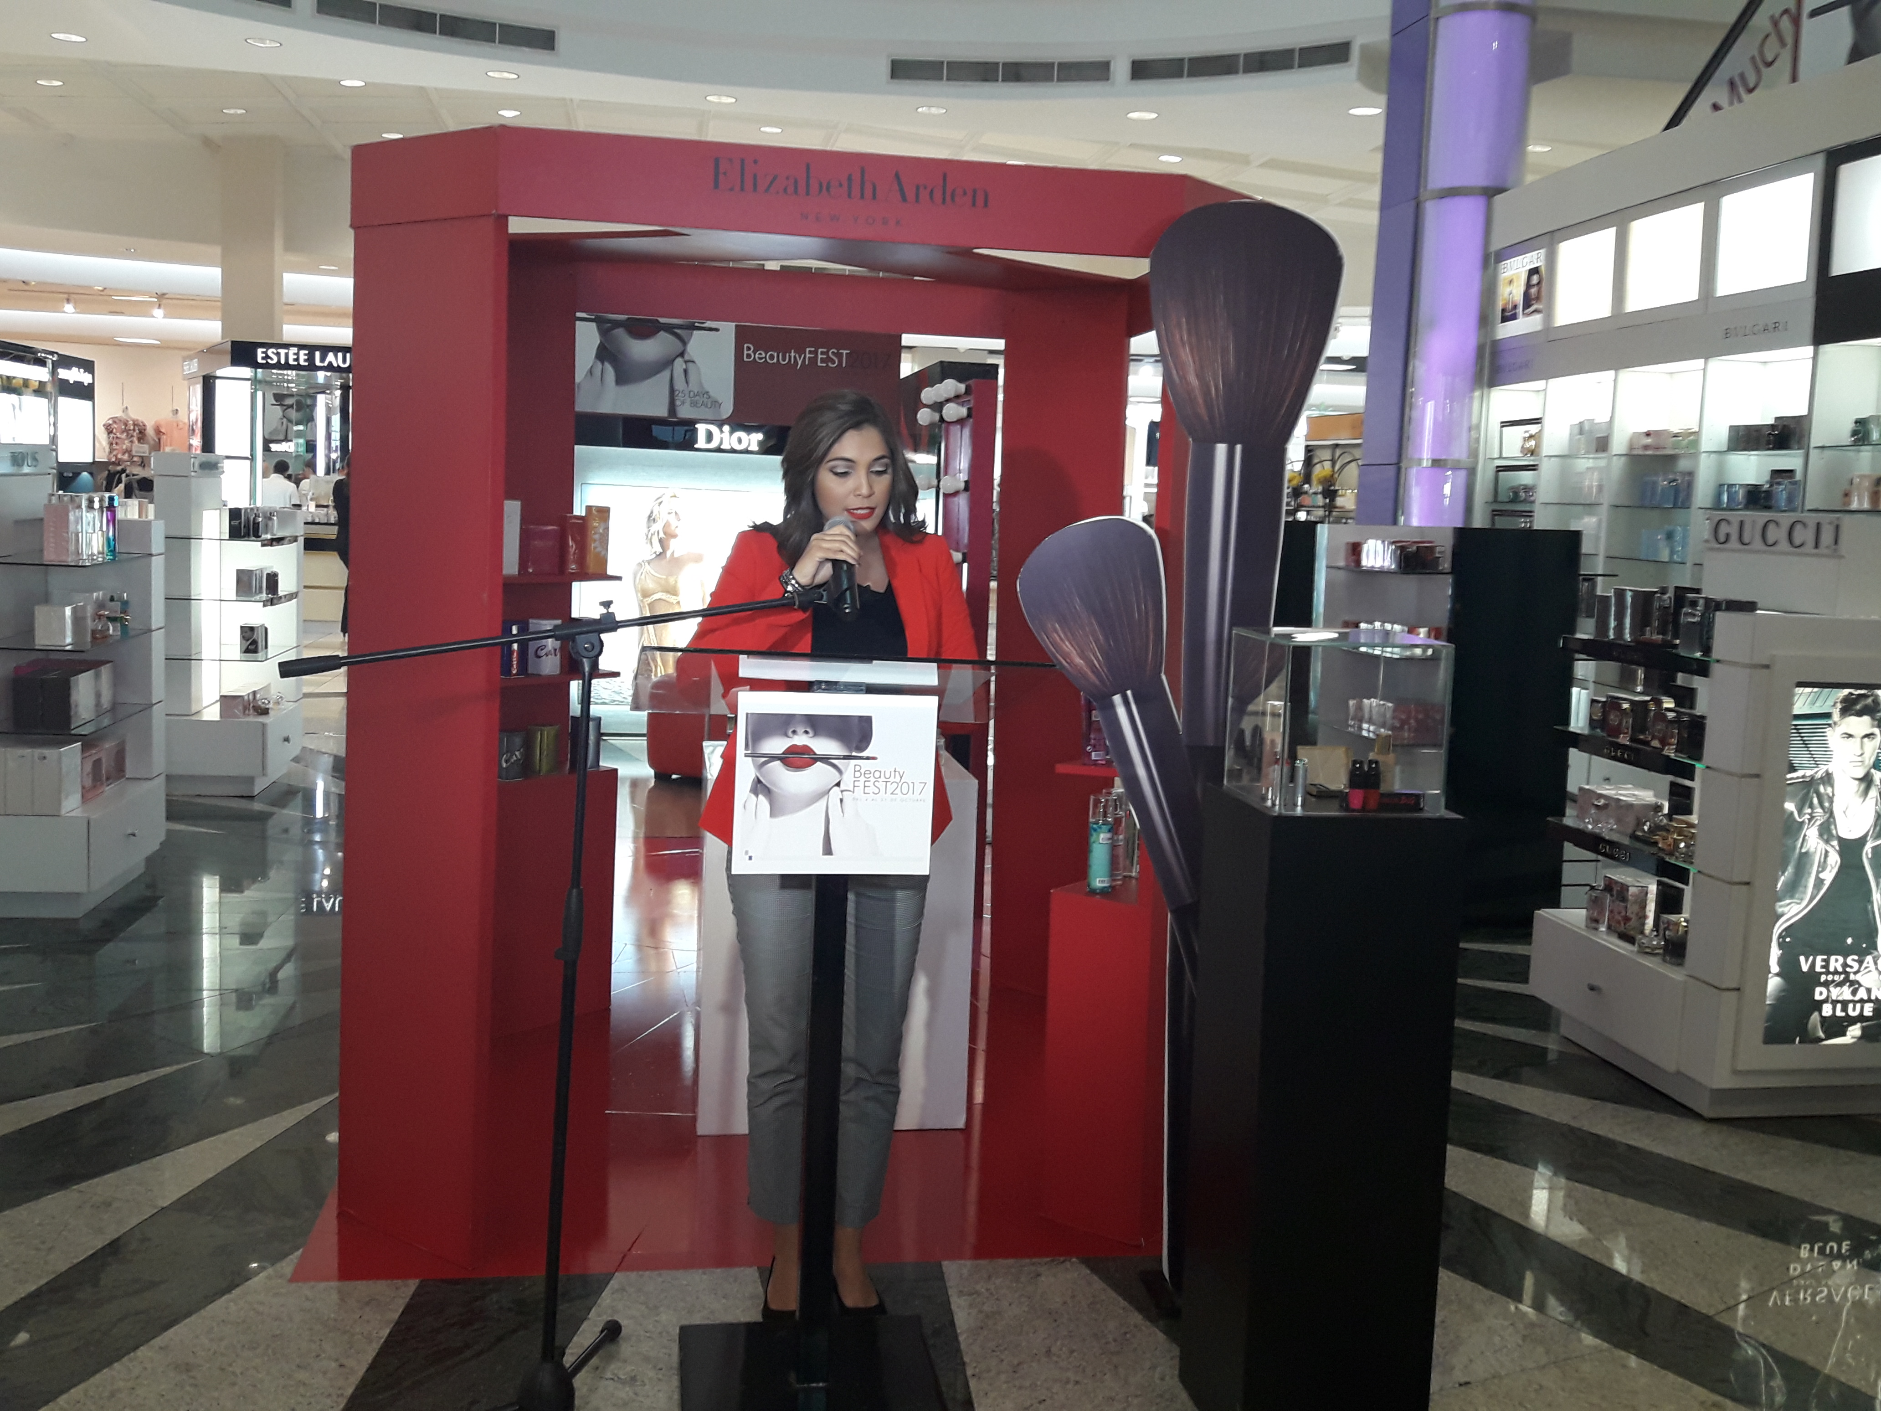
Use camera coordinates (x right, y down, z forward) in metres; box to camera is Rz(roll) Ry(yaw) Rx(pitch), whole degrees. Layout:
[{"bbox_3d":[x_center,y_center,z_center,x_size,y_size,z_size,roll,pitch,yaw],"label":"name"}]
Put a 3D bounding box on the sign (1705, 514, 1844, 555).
[{"bbox_3d":[2.204,-0.452,4.022,0.385,0.105,0.030,1,8,-8],"label":"sign"}]

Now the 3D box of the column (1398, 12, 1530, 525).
[{"bbox_3d":[3.459,-2.271,10.165,0.700,5.000,0.700,1,8,-8],"label":"column"}]

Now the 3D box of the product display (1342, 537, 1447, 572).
[{"bbox_3d":[1.650,-0.543,5.511,0.370,0.125,0.140,1,8,-8],"label":"product display"}]

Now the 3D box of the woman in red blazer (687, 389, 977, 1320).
[{"bbox_3d":[-0.199,0.273,2.794,0.520,1.670,0.380,1,8,-8],"label":"woman in red blazer"}]

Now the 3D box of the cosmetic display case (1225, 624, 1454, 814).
[{"bbox_3d":[0.624,0.026,2.361,0.272,0.257,0.225,1,8,-8],"label":"cosmetic display case"}]

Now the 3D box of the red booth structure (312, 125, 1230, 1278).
[{"bbox_3d":[-0.317,-0.062,3.638,1.920,2.100,1.650,1,8,-8],"label":"red booth structure"}]

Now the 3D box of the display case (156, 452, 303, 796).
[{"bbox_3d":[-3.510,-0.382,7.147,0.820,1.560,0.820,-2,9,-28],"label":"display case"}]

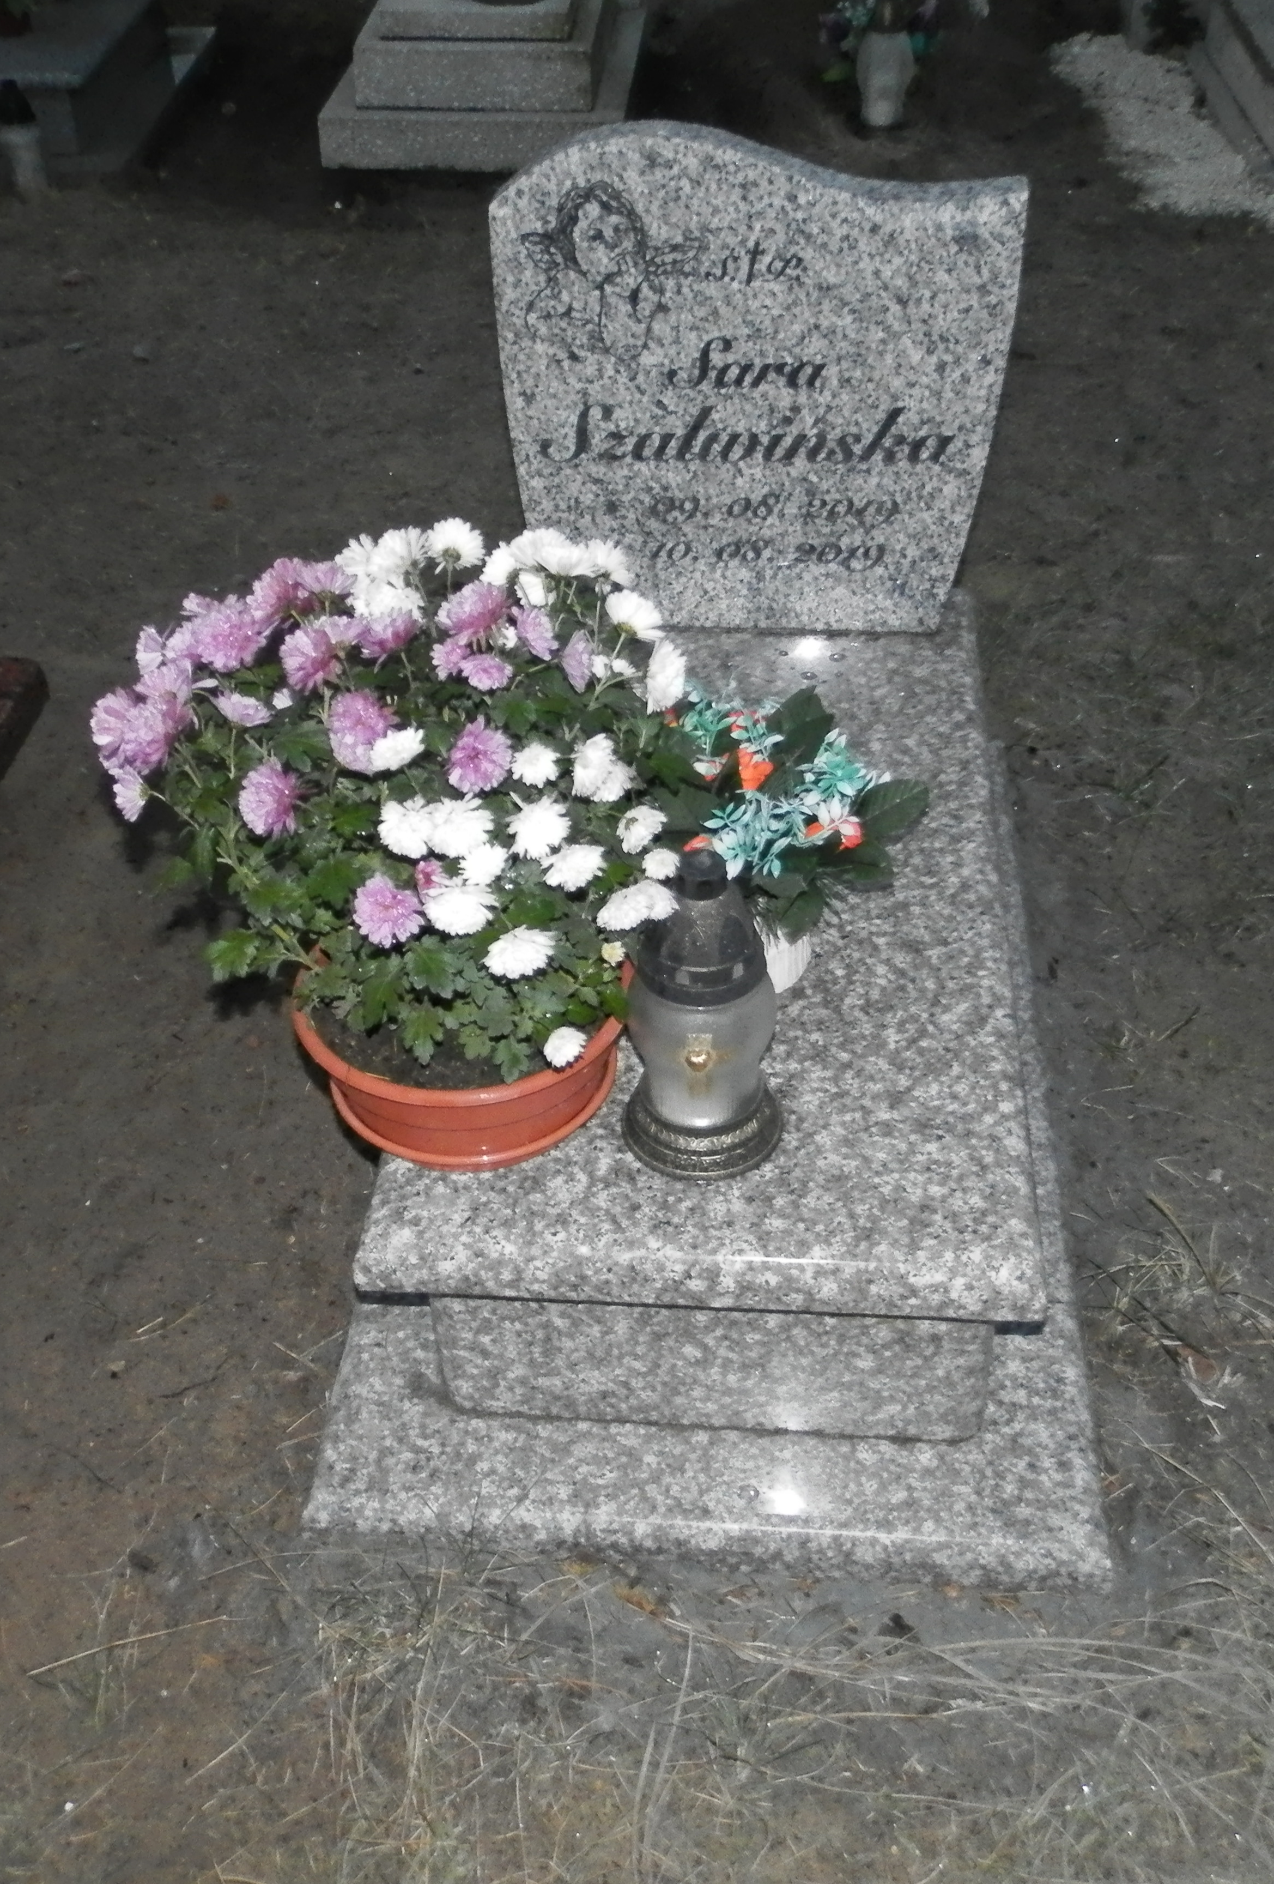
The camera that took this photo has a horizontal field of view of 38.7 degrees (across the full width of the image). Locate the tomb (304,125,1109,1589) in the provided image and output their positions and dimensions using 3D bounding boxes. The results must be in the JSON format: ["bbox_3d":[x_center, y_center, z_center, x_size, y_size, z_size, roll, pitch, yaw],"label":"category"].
[{"bbox_3d":[0.094,-0.201,1.721,0.640,0.822,1.253,2,37,6],"label":"tomb"}]

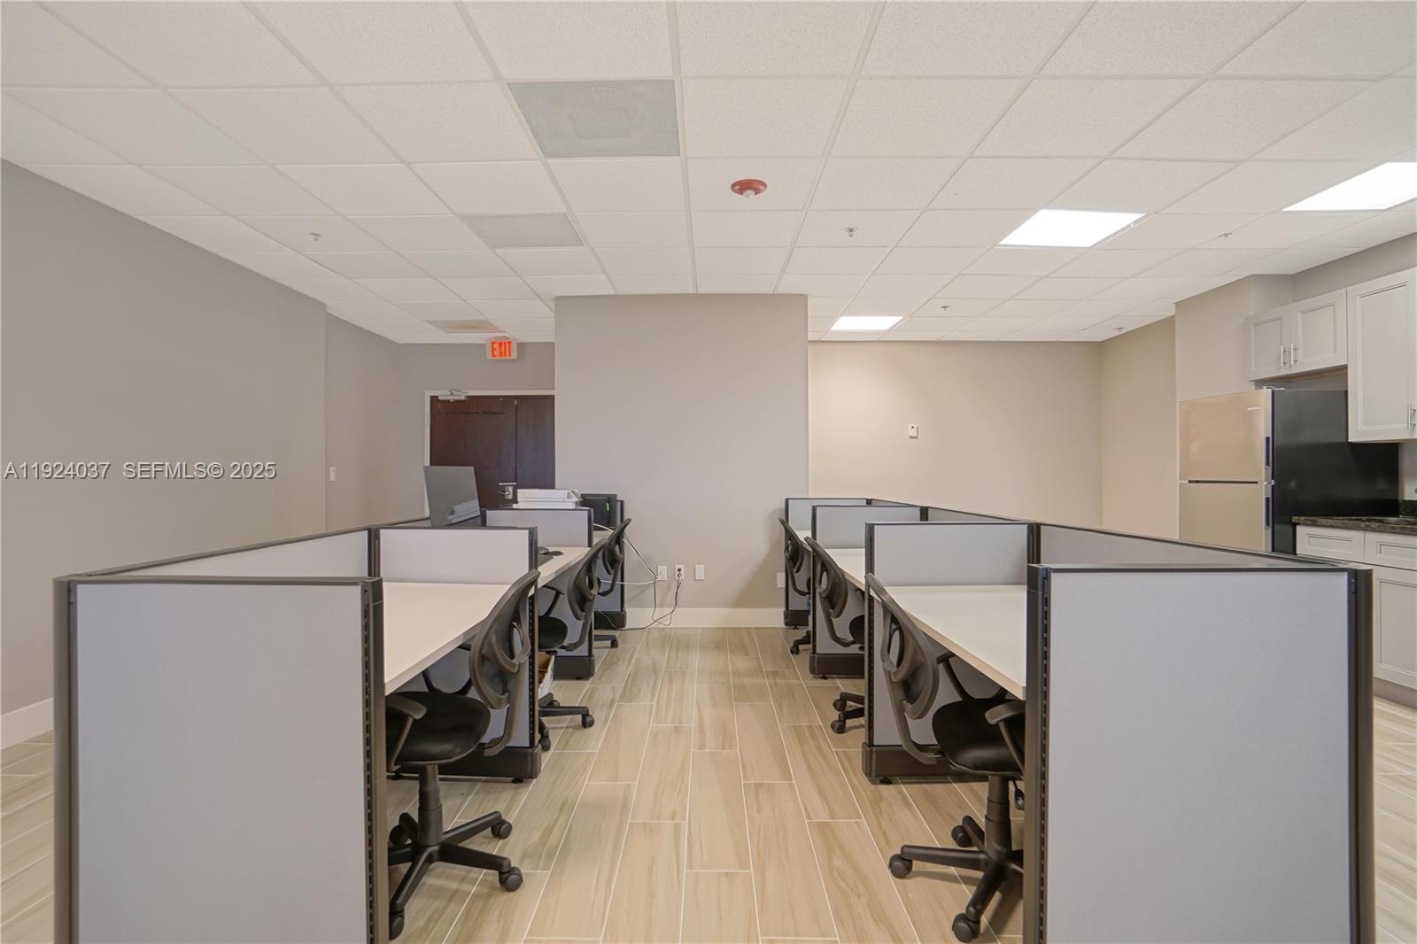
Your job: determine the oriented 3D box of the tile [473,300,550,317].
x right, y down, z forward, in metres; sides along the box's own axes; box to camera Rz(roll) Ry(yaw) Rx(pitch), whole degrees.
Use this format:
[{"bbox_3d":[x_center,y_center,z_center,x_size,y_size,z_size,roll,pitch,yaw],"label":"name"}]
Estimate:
[{"bbox_3d":[-1.632,-1.390,5.362,0.614,0.020,0.557,0,0,1],"label":"tile"}]

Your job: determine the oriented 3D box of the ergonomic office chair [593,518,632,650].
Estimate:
[{"bbox_3d":[-0.880,0.815,4.460,0.670,0.950,0.600,0,0,0],"label":"ergonomic office chair"}]

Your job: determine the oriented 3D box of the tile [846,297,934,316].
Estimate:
[{"bbox_3d":[1.488,-1.422,5.415,0.618,0.020,0.576,0,0,0],"label":"tile"}]

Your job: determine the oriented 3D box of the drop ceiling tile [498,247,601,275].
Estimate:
[{"bbox_3d":[-1.035,-1.417,4.284,0.618,0.020,0.576,0,0,0],"label":"drop ceiling tile"}]

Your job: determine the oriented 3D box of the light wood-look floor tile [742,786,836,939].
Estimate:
[{"bbox_3d":[0.242,1.249,2.103,0.207,0.010,0.846,0,0,0],"label":"light wood-look floor tile"}]

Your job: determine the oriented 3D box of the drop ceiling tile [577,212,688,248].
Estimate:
[{"bbox_3d":[-0.412,-1.389,3.617,0.605,0.020,0.550,0,0,0],"label":"drop ceiling tile"}]

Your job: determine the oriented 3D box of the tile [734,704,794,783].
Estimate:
[{"bbox_3d":[0.238,1.220,2.884,0.202,0.010,0.827,0,0,0],"label":"tile"}]

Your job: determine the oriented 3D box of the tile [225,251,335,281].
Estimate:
[{"bbox_3d":[-2.983,-1.445,4.411,0.600,0.020,0.595,0,0,0],"label":"tile"}]

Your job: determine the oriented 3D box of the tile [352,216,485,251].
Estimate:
[{"bbox_3d":[-1.667,-1.415,3.714,0.618,0.020,0.576,0,0,0],"label":"tile"}]

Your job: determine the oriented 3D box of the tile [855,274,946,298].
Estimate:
[{"bbox_3d":[1.483,-1.422,4.840,0.618,0.020,0.576,0,0,0],"label":"tile"}]

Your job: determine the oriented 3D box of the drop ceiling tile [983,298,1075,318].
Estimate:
[{"bbox_3d":[2.720,-1.404,5.321,0.614,0.020,0.557,0,0,1],"label":"drop ceiling tile"}]

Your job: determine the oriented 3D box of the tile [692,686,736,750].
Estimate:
[{"bbox_3d":[0.030,1.241,3.212,0.206,0.010,0.839,0,0,0],"label":"tile"}]

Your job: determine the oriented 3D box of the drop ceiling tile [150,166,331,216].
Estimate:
[{"bbox_3d":[-2.266,-1.384,3.102,0.615,0.018,0.570,0,0,0],"label":"drop ceiling tile"}]

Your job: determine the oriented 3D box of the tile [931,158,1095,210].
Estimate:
[{"bbox_3d":[1.468,-1.408,3.088,0.620,0.020,0.580,0,0,0],"label":"tile"}]

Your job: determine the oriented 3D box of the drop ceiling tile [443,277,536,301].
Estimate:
[{"bbox_3d":[-1.642,-1.386,4.757,0.605,0.020,0.550,0,0,0],"label":"drop ceiling tile"}]

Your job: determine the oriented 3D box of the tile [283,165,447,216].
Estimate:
[{"bbox_3d":[-1.653,-1.388,3.098,0.615,0.018,0.570,0,0,0],"label":"tile"}]

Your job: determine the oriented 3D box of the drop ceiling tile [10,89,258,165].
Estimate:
[{"bbox_3d":[-2.280,-1.395,2.564,0.620,0.020,0.580,0,0,0],"label":"drop ceiling tile"}]

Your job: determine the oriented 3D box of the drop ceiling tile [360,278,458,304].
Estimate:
[{"bbox_3d":[-2.351,-1.445,4.992,0.630,0.020,0.595,0,0,0],"label":"drop ceiling tile"}]

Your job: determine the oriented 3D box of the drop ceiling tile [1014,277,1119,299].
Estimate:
[{"bbox_3d":[2.740,-1.424,4.830,0.618,0.020,0.576,0,0,0],"label":"drop ceiling tile"}]

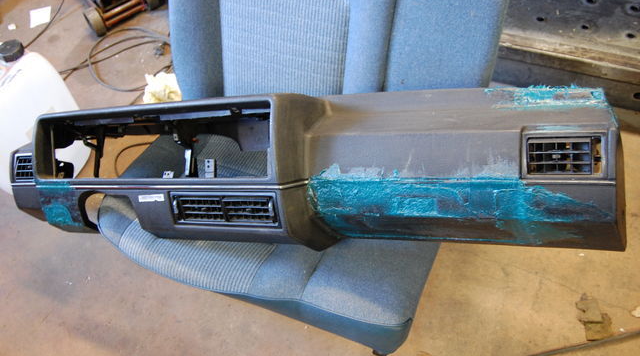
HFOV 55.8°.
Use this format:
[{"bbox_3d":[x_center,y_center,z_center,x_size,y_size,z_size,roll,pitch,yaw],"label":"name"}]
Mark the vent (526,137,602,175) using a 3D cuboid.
[{"bbox_3d":[0.370,-0.032,0.916,0.108,0.060,0.035,0,-6,27],"label":"vent"}]

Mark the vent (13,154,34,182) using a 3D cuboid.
[{"bbox_3d":[-0.694,-0.023,1.469,0.108,0.064,0.035,0,-6,27],"label":"vent"}]

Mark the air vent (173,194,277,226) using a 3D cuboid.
[{"bbox_3d":[-0.180,0.058,1.161,0.246,0.067,0.035,0,16,28],"label":"air vent"}]

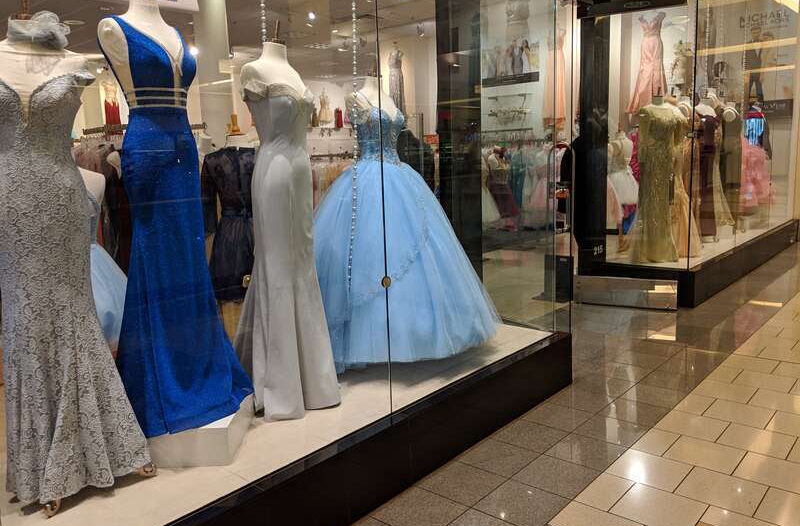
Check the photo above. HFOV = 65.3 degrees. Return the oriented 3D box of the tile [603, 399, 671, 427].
[{"bbox_3d":[1.323,0.847,3.523,0.305,0.012,0.305,6,12,41],"label":"tile"}]

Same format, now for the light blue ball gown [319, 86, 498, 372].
[{"bbox_3d":[-0.113,-0.281,3.827,1.360,1.480,1.360,4,11,36],"label":"light blue ball gown"}]

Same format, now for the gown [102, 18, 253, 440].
[{"bbox_3d":[-1.017,-0.170,2.553,0.660,1.560,0.600,2,10,27],"label":"gown"}]

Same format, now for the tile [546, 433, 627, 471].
[{"bbox_3d":[0.922,0.933,3.074,0.302,0.014,0.302,6,12,41],"label":"tile"}]

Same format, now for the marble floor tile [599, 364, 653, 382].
[{"bbox_3d":[1.498,0.737,4.174,0.305,0.012,0.305,6,12,41],"label":"marble floor tile"}]

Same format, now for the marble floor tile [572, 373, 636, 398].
[{"bbox_3d":[1.303,0.780,3.946,0.302,0.014,0.302,6,12,41],"label":"marble floor tile"}]

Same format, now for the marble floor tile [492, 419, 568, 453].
[{"bbox_3d":[0.691,0.910,3.271,0.305,0.012,0.305,6,12,41],"label":"marble floor tile"}]

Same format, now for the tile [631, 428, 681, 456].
[{"bbox_3d":[1.298,0.909,3.160,0.154,0.010,0.305,5,12,42],"label":"tile"}]

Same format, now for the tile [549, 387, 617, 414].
[{"bbox_3d":[1.100,0.824,3.723,0.302,0.014,0.302,6,12,41],"label":"tile"}]

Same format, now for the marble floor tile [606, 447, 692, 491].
[{"bbox_3d":[1.152,0.959,2.886,0.308,0.010,0.305,5,12,42],"label":"marble floor tile"}]

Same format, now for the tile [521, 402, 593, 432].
[{"bbox_3d":[0.897,0.867,3.499,0.302,0.014,0.302,6,12,41],"label":"tile"}]

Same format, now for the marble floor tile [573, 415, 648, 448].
[{"bbox_3d":[1.121,0.890,3.297,0.305,0.012,0.305,6,12,41],"label":"marble floor tile"}]

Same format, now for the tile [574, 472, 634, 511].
[{"bbox_3d":[0.890,0.994,2.699,0.149,0.014,0.302,6,12,41],"label":"tile"}]

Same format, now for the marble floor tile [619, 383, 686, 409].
[{"bbox_3d":[1.525,0.803,3.749,0.305,0.012,0.305,6,12,41],"label":"marble floor tile"}]

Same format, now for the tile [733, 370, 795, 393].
[{"bbox_3d":[2.282,0.747,3.899,0.308,0.010,0.305,5,12,42],"label":"tile"}]

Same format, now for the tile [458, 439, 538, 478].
[{"bbox_3d":[0.488,0.953,3.045,0.305,0.012,0.305,6,12,41],"label":"tile"}]

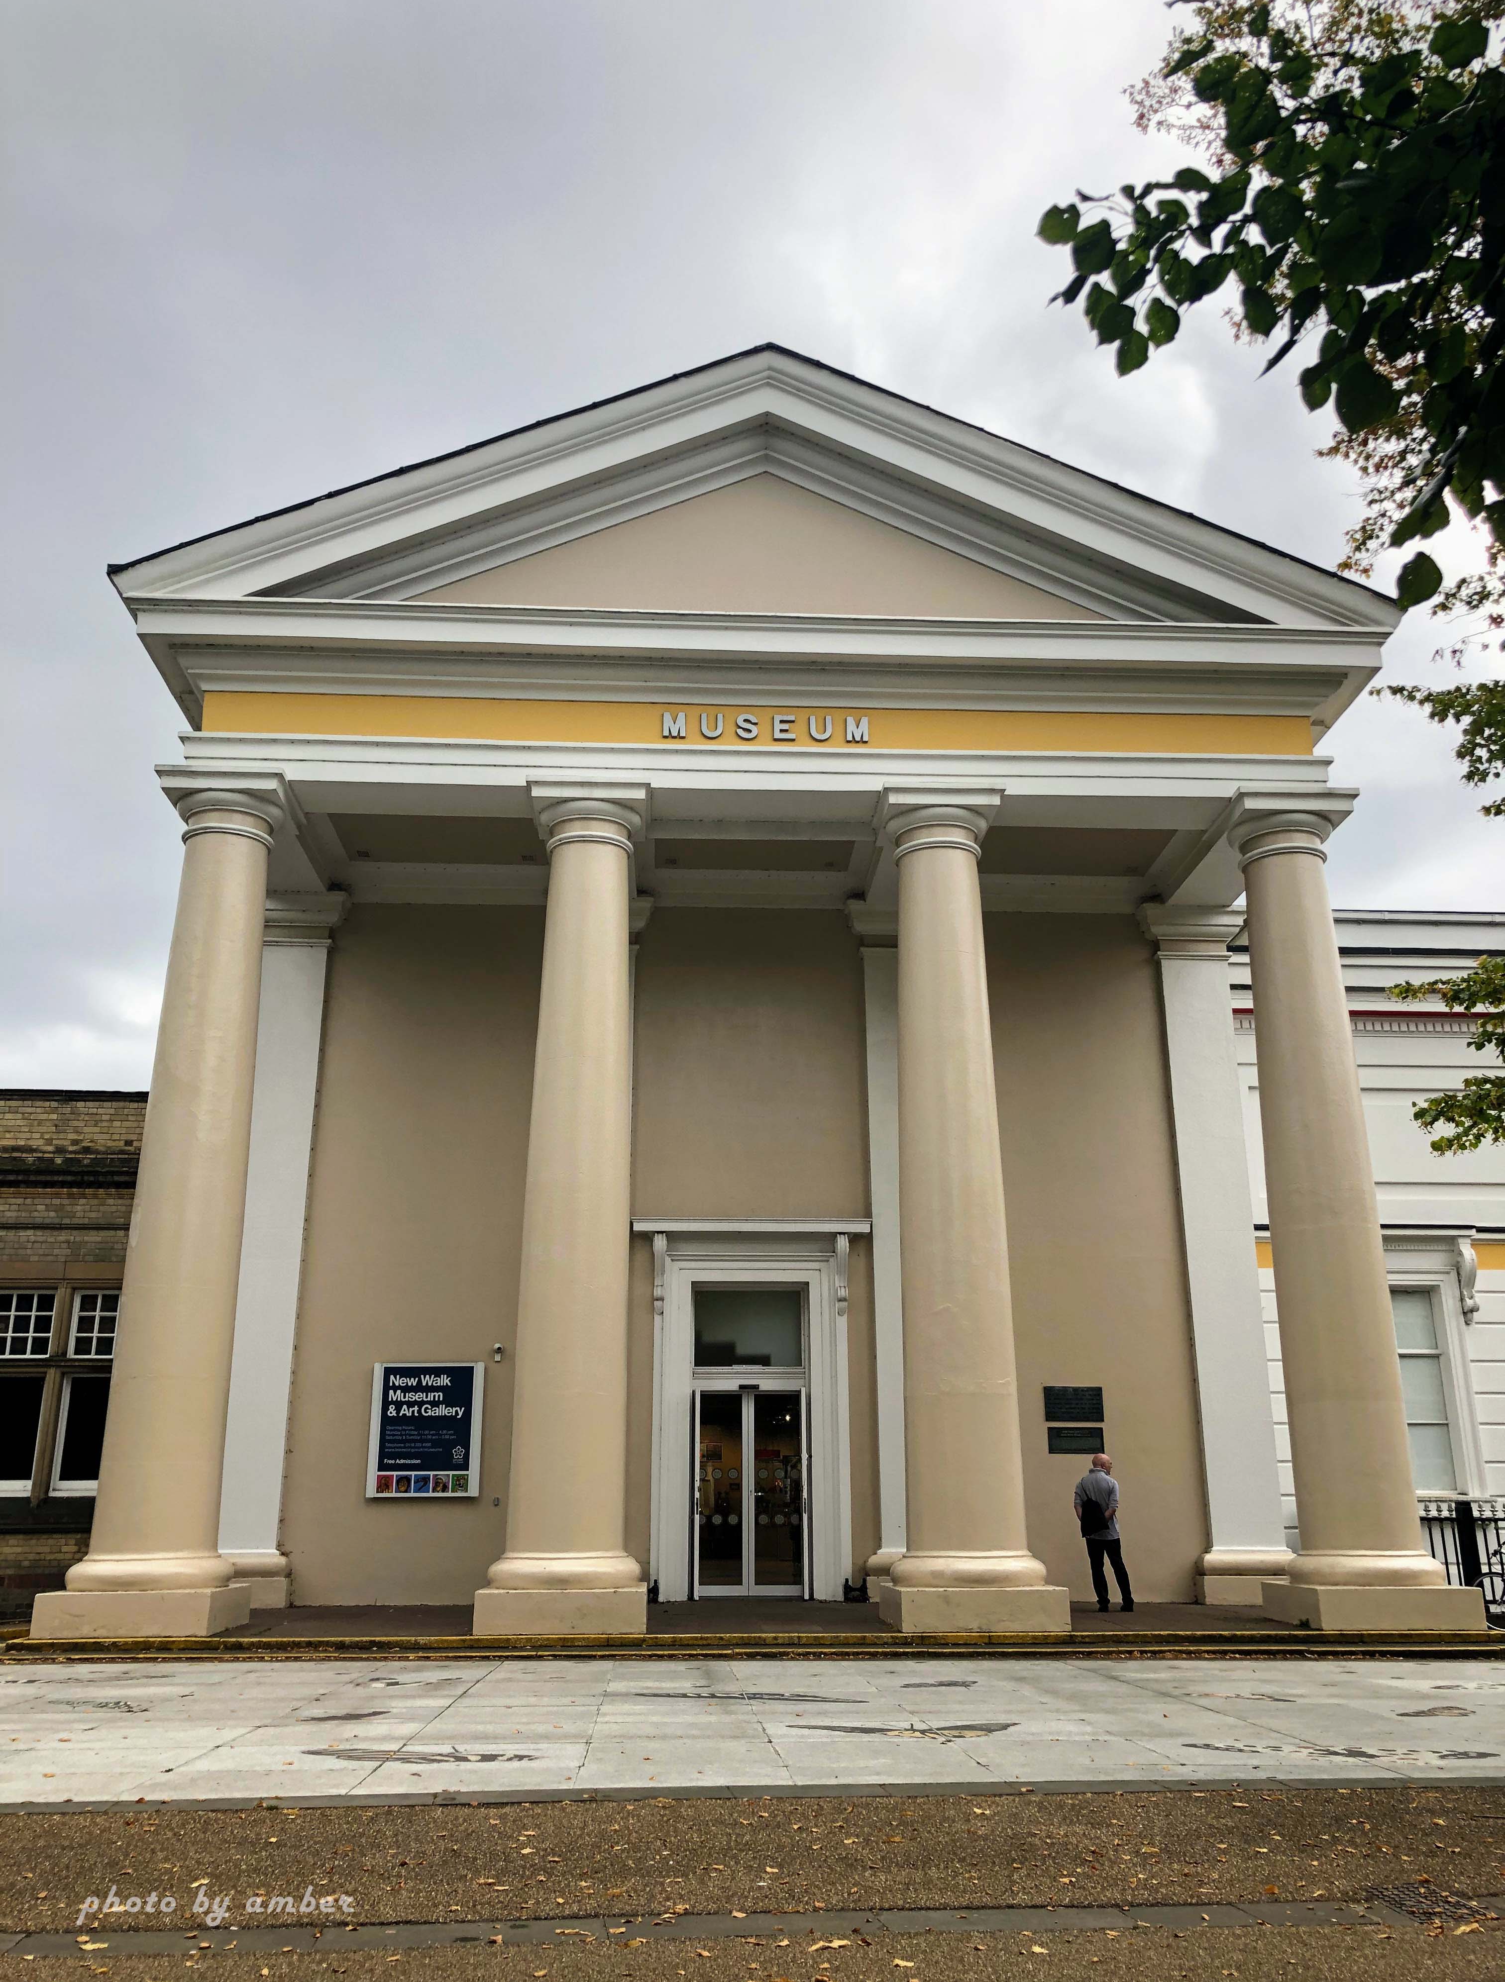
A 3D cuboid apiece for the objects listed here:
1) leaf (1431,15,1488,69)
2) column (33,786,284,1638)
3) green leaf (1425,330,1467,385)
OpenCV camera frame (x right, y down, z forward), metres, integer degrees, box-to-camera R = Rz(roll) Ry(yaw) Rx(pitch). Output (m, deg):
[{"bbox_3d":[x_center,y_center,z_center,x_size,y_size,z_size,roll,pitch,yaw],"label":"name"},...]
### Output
[{"bbox_3d":[1.089,-1.462,2.500,0.085,0.020,0.078,6,-60,21],"label":"leaf"},{"bbox_3d":[-6.109,2.062,17.765,1.668,9.236,1.668,1,-18,-3],"label":"column"},{"bbox_3d":[1.048,-0.957,2.450,0.064,0.082,0.025,-4,0,10],"label":"green leaf"}]

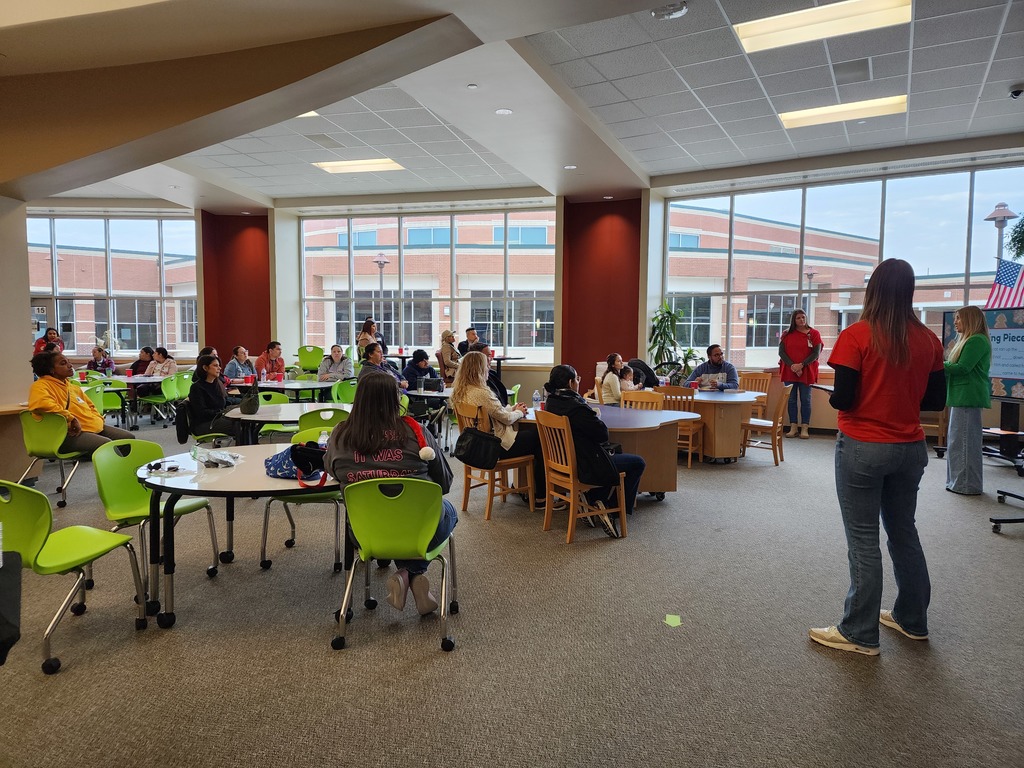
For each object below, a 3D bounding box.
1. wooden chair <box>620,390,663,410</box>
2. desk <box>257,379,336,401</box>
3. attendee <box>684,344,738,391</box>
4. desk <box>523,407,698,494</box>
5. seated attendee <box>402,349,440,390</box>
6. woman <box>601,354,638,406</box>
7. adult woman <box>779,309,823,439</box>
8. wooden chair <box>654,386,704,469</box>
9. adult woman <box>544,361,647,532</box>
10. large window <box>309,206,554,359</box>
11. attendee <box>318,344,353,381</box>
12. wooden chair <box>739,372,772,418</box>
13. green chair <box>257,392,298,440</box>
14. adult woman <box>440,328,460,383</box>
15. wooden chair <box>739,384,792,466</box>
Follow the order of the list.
[{"bbox_3d":[1.139,0.513,6.311,0.439,0.848,0.480,3,5,27],"label":"wooden chair"},{"bbox_3d":[-3.006,0.366,8.950,1.420,0.710,1.420,0,4,0],"label":"desk"},{"bbox_3d":[2.404,0.162,8.200,0.580,1.280,0.680,1,4,7],"label":"attendee"},{"bbox_3d":[0.832,0.611,5.868,1.686,0.705,1.788,1,4,0],"label":"desk"},{"bbox_3d":[-1.091,0.191,8.454,0.540,1.235,0.800,-2,5,-30],"label":"seated attendee"},{"bbox_3d":[1.399,0.191,8.386,0.720,1.140,0.460,1,4,13],"label":"woman"},{"bbox_3d":[3.860,-0.139,9.144,0.560,1.700,0.360,2,5,25],"label":"adult woman"},{"bbox_3d":[1.804,0.442,7.309,0.439,0.848,0.480,4,5,35],"label":"wooden chair"},{"bbox_3d":[0.589,0.449,4.695,0.680,1.160,0.500,-2,5,-22],"label":"adult woman"},{"bbox_3d":[-1.545,-1.745,12.292,4.920,2.680,0.150,1,4,13],"label":"large window"},{"bbox_3d":[-2.473,0.056,9.486,0.531,1.185,0.633,1,4,0],"label":"attendee"},{"bbox_3d":[3.529,0.285,9.923,0.460,0.870,0.520,3,5,37],"label":"wooden chair"},{"bbox_3d":[-2.441,0.479,6.984,0.520,0.750,0.530,-3,5,-37],"label":"green chair"},{"bbox_3d":[-0.829,-0.258,10.909,0.740,1.230,0.520,1,4,14],"label":"adult woman"},{"bbox_3d":[2.763,0.434,7.475,0.510,0.845,0.445,3,5,31],"label":"wooden chair"}]

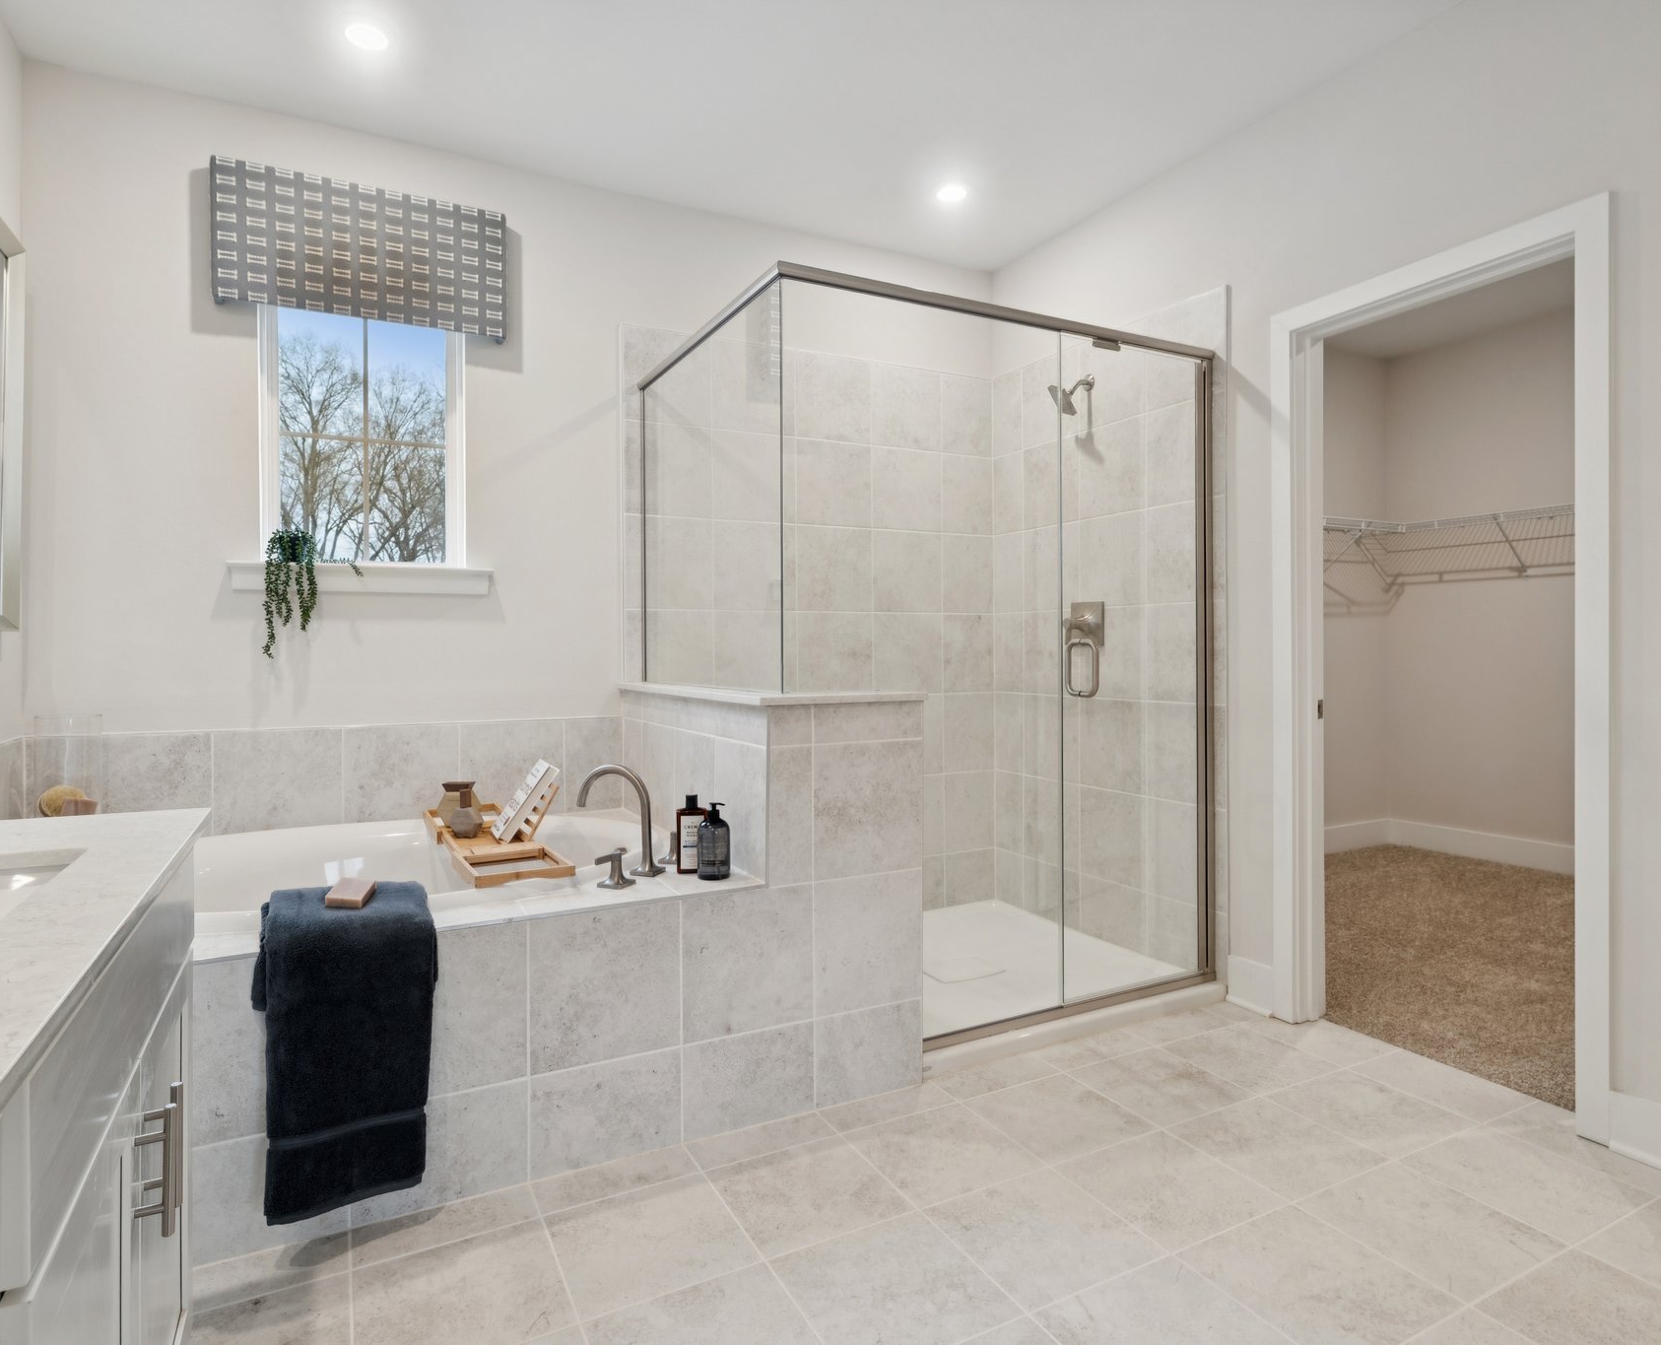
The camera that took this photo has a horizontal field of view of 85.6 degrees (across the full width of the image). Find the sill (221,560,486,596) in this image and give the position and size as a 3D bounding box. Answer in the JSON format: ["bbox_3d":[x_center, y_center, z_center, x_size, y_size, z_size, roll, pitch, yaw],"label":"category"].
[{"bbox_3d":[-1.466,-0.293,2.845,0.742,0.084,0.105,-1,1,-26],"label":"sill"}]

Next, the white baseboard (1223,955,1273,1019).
[{"bbox_3d":[1.293,0.971,2.776,0.024,0.140,0.176,-1,1,-26],"label":"white baseboard"}]

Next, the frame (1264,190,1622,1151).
[{"bbox_3d":[1.564,-0.008,2.350,0.145,2.102,0.826,-1,1,-26],"label":"frame"}]

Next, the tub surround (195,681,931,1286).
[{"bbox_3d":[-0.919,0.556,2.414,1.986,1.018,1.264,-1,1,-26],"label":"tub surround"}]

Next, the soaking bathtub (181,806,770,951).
[{"bbox_3d":[-1.162,0.711,2.311,1.541,0.499,1.194,-1,1,-26],"label":"soaking bathtub"}]

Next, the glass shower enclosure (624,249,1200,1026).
[{"bbox_3d":[0.292,-0.007,3.060,1.544,2.038,1.178,-1,1,-26],"label":"glass shower enclosure"}]

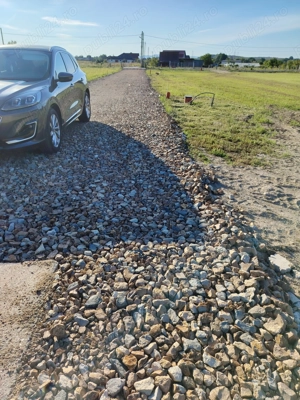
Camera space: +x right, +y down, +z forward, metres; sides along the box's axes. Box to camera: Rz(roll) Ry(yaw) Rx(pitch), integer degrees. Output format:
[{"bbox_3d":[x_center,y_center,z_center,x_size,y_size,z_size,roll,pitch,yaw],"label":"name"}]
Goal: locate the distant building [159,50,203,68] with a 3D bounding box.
[{"bbox_3d":[10.770,-48.740,95.792,14.570,4.906,9.000,3,27,5],"label":"distant building"}]

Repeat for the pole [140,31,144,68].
[{"bbox_3d":[-1.905,-39.961,73.939,0.550,8.655,0.450,0,26,0],"label":"pole"}]

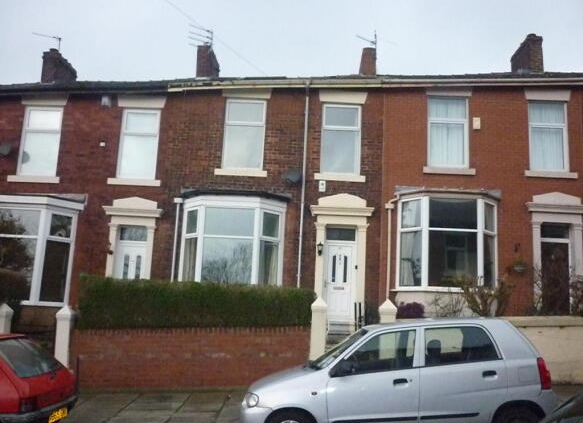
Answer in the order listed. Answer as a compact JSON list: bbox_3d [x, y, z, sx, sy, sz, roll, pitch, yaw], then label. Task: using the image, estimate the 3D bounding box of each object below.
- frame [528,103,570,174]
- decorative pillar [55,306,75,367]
[{"bbox_3d":[6.736,-1.948,14.594,1.021,1.867,0.100,3,-9,1],"label":"frame"},{"bbox_3d":[-4.110,2.442,9.946,0.280,1.502,0.280,3,-10,2],"label":"decorative pillar"}]

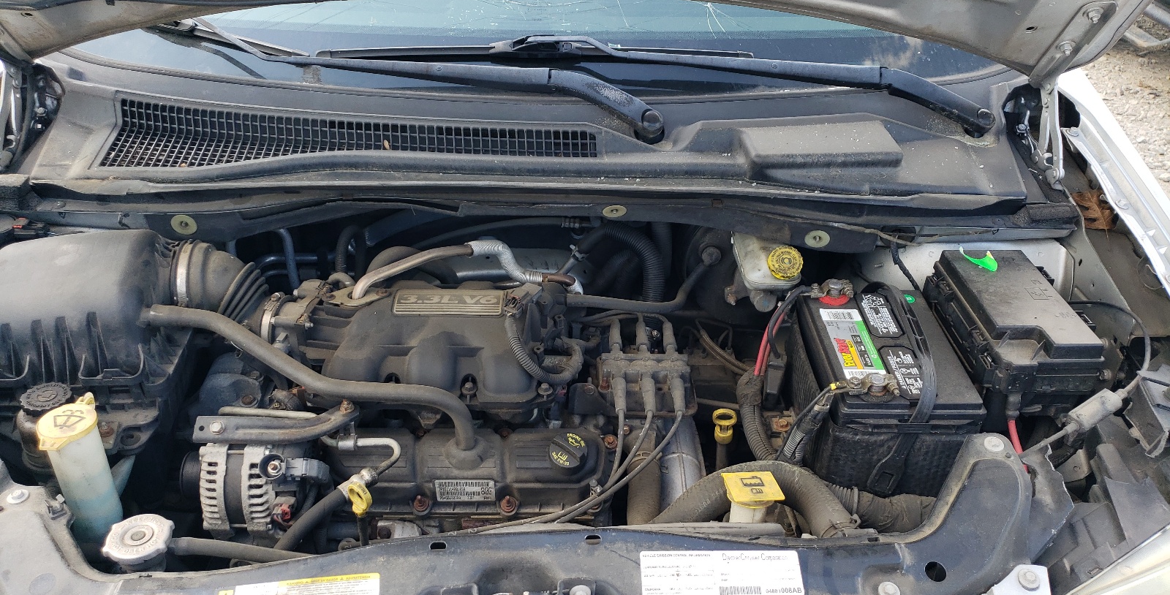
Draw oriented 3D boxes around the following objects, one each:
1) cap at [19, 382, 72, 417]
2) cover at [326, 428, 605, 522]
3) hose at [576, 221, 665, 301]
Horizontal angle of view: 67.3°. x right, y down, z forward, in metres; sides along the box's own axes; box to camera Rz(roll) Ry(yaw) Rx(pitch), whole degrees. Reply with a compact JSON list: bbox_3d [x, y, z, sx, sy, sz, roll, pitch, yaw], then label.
[{"bbox_3d":[-0.645,0.122,1.050,0.057,0.023,0.057,0,32,1],"label":"cap"},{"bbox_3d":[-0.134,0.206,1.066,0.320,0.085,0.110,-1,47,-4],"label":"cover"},{"bbox_3d":[0.048,-0.049,1.229,0.125,0.125,0.075,-1,35,-4],"label":"hose"}]

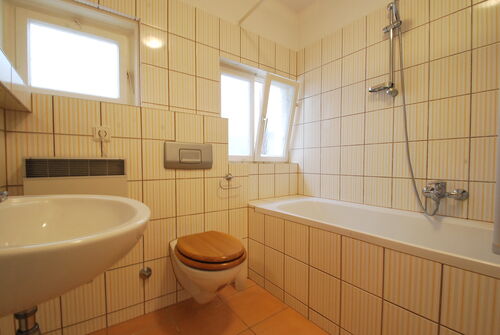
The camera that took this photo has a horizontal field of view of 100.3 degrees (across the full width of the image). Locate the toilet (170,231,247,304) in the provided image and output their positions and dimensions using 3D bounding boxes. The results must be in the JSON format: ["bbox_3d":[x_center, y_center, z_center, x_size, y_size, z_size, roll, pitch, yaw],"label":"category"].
[{"bbox_3d":[-0.245,0.639,1.217,0.365,0.395,0.520,-1,2,-32],"label":"toilet"}]

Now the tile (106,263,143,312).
[{"bbox_3d":[-0.733,0.702,1.230,0.191,0.249,0.010,-1,2,-32],"label":"tile"}]

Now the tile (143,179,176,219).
[{"bbox_3d":[-0.570,0.199,1.318,0.191,0.249,0.010,-1,2,-32],"label":"tile"}]

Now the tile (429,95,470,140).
[{"bbox_3d":[1.217,-0.301,1.275,0.010,0.250,0.200,-1,2,-38],"label":"tile"}]

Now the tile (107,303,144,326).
[{"bbox_3d":[-0.736,0.876,1.234,0.200,0.081,0.010,-1,2,-35],"label":"tile"}]

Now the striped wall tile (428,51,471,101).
[{"bbox_3d":[1.219,-0.552,1.275,0.010,0.250,0.200,-1,2,-36],"label":"striped wall tile"}]

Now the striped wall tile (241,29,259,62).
[{"bbox_3d":[-0.004,-1.073,1.849,0.200,0.252,0.010,-1,1,-34],"label":"striped wall tile"}]

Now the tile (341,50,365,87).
[{"bbox_3d":[0.857,-0.817,1.728,0.010,0.250,0.200,-1,2,-38],"label":"tile"}]

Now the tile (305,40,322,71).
[{"bbox_3d":[0.623,-1.094,2.062,0.010,0.252,0.200,-1,2,-39],"label":"tile"}]

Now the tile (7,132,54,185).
[{"bbox_3d":[-1.079,-0.044,1.032,0.168,0.254,0.010,-1,2,-32],"label":"tile"}]

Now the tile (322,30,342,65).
[{"bbox_3d":[0.744,-1.086,1.898,0.010,0.248,0.195,-1,2,-39],"label":"tile"}]

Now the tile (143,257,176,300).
[{"bbox_3d":[-0.574,0.706,1.342,0.200,0.250,0.010,-1,2,-35],"label":"tile"}]

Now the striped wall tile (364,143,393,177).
[{"bbox_3d":[0.998,-0.059,1.627,0.010,0.252,0.200,-1,2,-39],"label":"striped wall tile"}]

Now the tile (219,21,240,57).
[{"bbox_3d":[-0.161,-1.078,1.743,0.200,0.250,0.010,-1,2,-36],"label":"tile"}]

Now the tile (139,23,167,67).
[{"bbox_3d":[-0.649,-0.821,1.425,0.170,0.252,0.010,-1,1,-34],"label":"tile"}]

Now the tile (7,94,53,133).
[{"bbox_3d":[-1.057,-0.263,1.006,0.162,0.189,0.010,-1,2,-32],"label":"tile"}]

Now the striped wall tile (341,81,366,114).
[{"bbox_3d":[0.846,-0.558,1.716,0.010,0.249,0.191,-1,2,-39],"label":"striped wall tile"}]

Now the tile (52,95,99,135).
[{"bbox_3d":[-0.924,-0.271,1.124,0.195,0.194,0.010,-1,2,-32],"label":"tile"}]

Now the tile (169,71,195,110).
[{"bbox_3d":[-0.489,-0.559,1.515,0.200,0.250,0.010,-1,2,-35],"label":"tile"}]

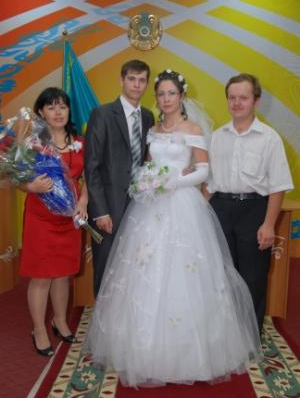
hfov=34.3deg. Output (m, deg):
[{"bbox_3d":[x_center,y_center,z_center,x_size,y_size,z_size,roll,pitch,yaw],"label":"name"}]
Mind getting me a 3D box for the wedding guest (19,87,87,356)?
[{"bbox_3d":[-0.605,0.129,3.045,0.420,1.620,0.420,-3,10,-18],"label":"wedding guest"}]

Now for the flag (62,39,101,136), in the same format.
[{"bbox_3d":[-0.570,-0.734,4.440,0.450,1.350,0.280,-2,10,-10],"label":"flag"}]

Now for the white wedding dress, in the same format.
[{"bbox_3d":[0.145,0.269,2.968,1.050,1.370,0.950,2,10,14],"label":"white wedding dress"}]

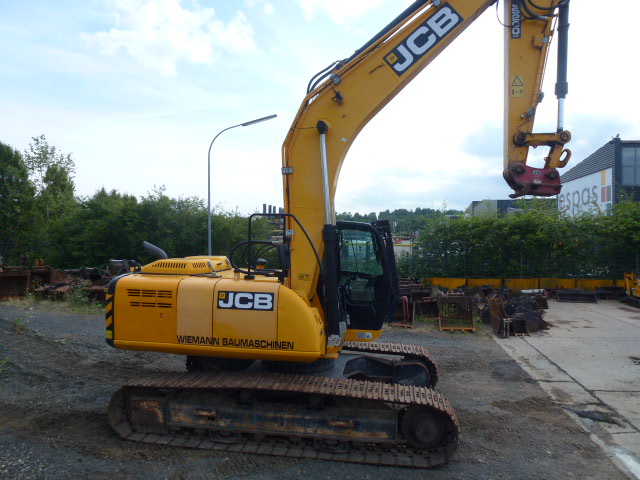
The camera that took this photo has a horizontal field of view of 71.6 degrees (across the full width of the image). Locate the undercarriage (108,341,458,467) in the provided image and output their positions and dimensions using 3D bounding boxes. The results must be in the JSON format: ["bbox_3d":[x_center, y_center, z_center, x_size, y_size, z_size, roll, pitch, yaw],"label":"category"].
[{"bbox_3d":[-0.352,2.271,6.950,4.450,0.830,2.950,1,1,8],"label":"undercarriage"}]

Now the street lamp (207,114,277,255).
[{"bbox_3d":[-3.402,-1.533,19.531,3.150,8.000,0.320,0,1,8],"label":"street lamp"}]

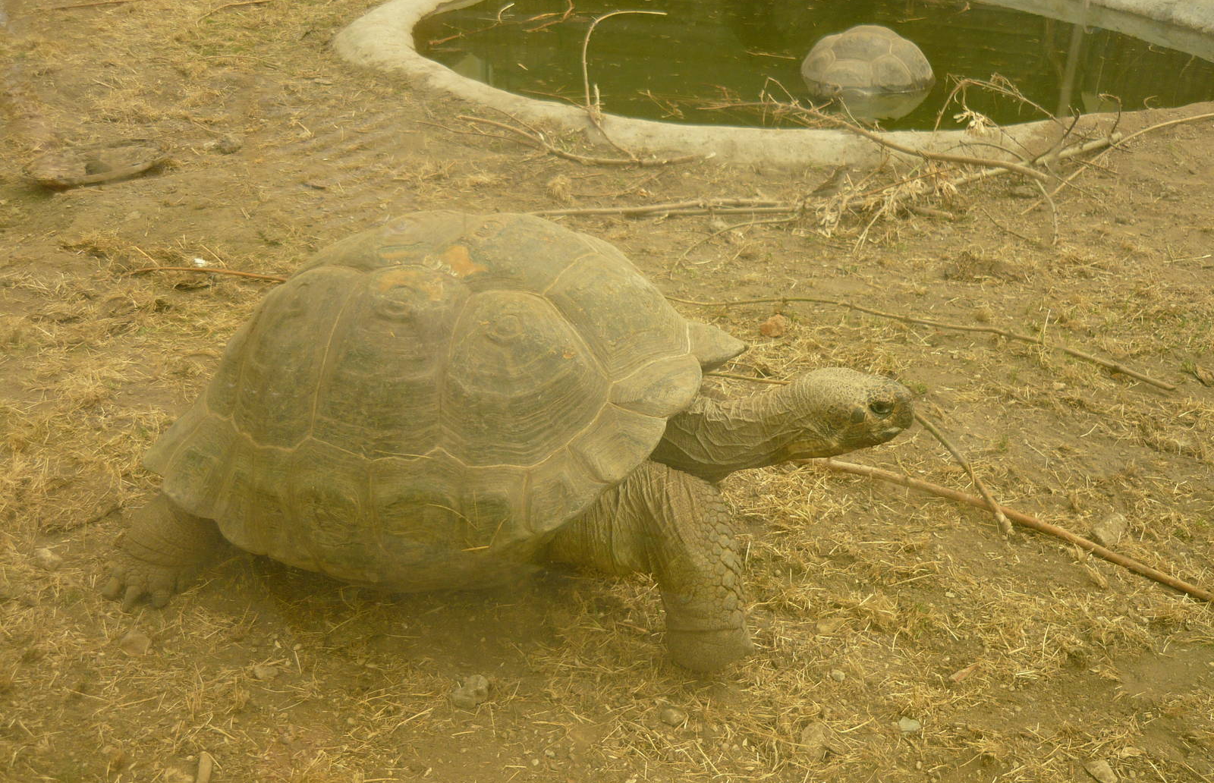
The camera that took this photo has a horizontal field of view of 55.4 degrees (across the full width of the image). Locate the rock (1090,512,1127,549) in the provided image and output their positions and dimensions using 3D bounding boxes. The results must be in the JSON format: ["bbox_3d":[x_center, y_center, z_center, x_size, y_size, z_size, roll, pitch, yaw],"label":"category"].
[{"bbox_3d":[0.976,0.271,2.252,0.072,0.043,0.072,14,30,24],"label":"rock"}]

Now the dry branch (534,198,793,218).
[{"bbox_3d":[0.186,-0.624,3.960,0.932,0.050,0.161,-3,28,-5],"label":"dry branch"}]

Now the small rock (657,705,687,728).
[{"bbox_3d":[0.102,0.509,1.812,0.043,0.026,0.042,2,28,4],"label":"small rock"}]

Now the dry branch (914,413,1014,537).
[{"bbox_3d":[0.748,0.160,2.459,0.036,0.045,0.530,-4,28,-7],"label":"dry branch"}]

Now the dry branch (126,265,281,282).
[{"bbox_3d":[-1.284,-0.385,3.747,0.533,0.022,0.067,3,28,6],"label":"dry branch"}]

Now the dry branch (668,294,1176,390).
[{"bbox_3d":[0.800,-0.173,3.093,1.348,0.050,0.189,12,30,22],"label":"dry branch"}]

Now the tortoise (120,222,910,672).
[{"bbox_3d":[-0.220,0.034,2.204,1.480,0.730,0.800,6,29,11],"label":"tortoise"}]

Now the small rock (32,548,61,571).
[{"bbox_3d":[-1.150,0.342,2.372,0.056,0.032,0.042,0,28,0],"label":"small rock"}]

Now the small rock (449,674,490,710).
[{"bbox_3d":[-0.218,0.482,1.852,0.064,0.038,0.064,-4,28,-8],"label":"small rock"}]

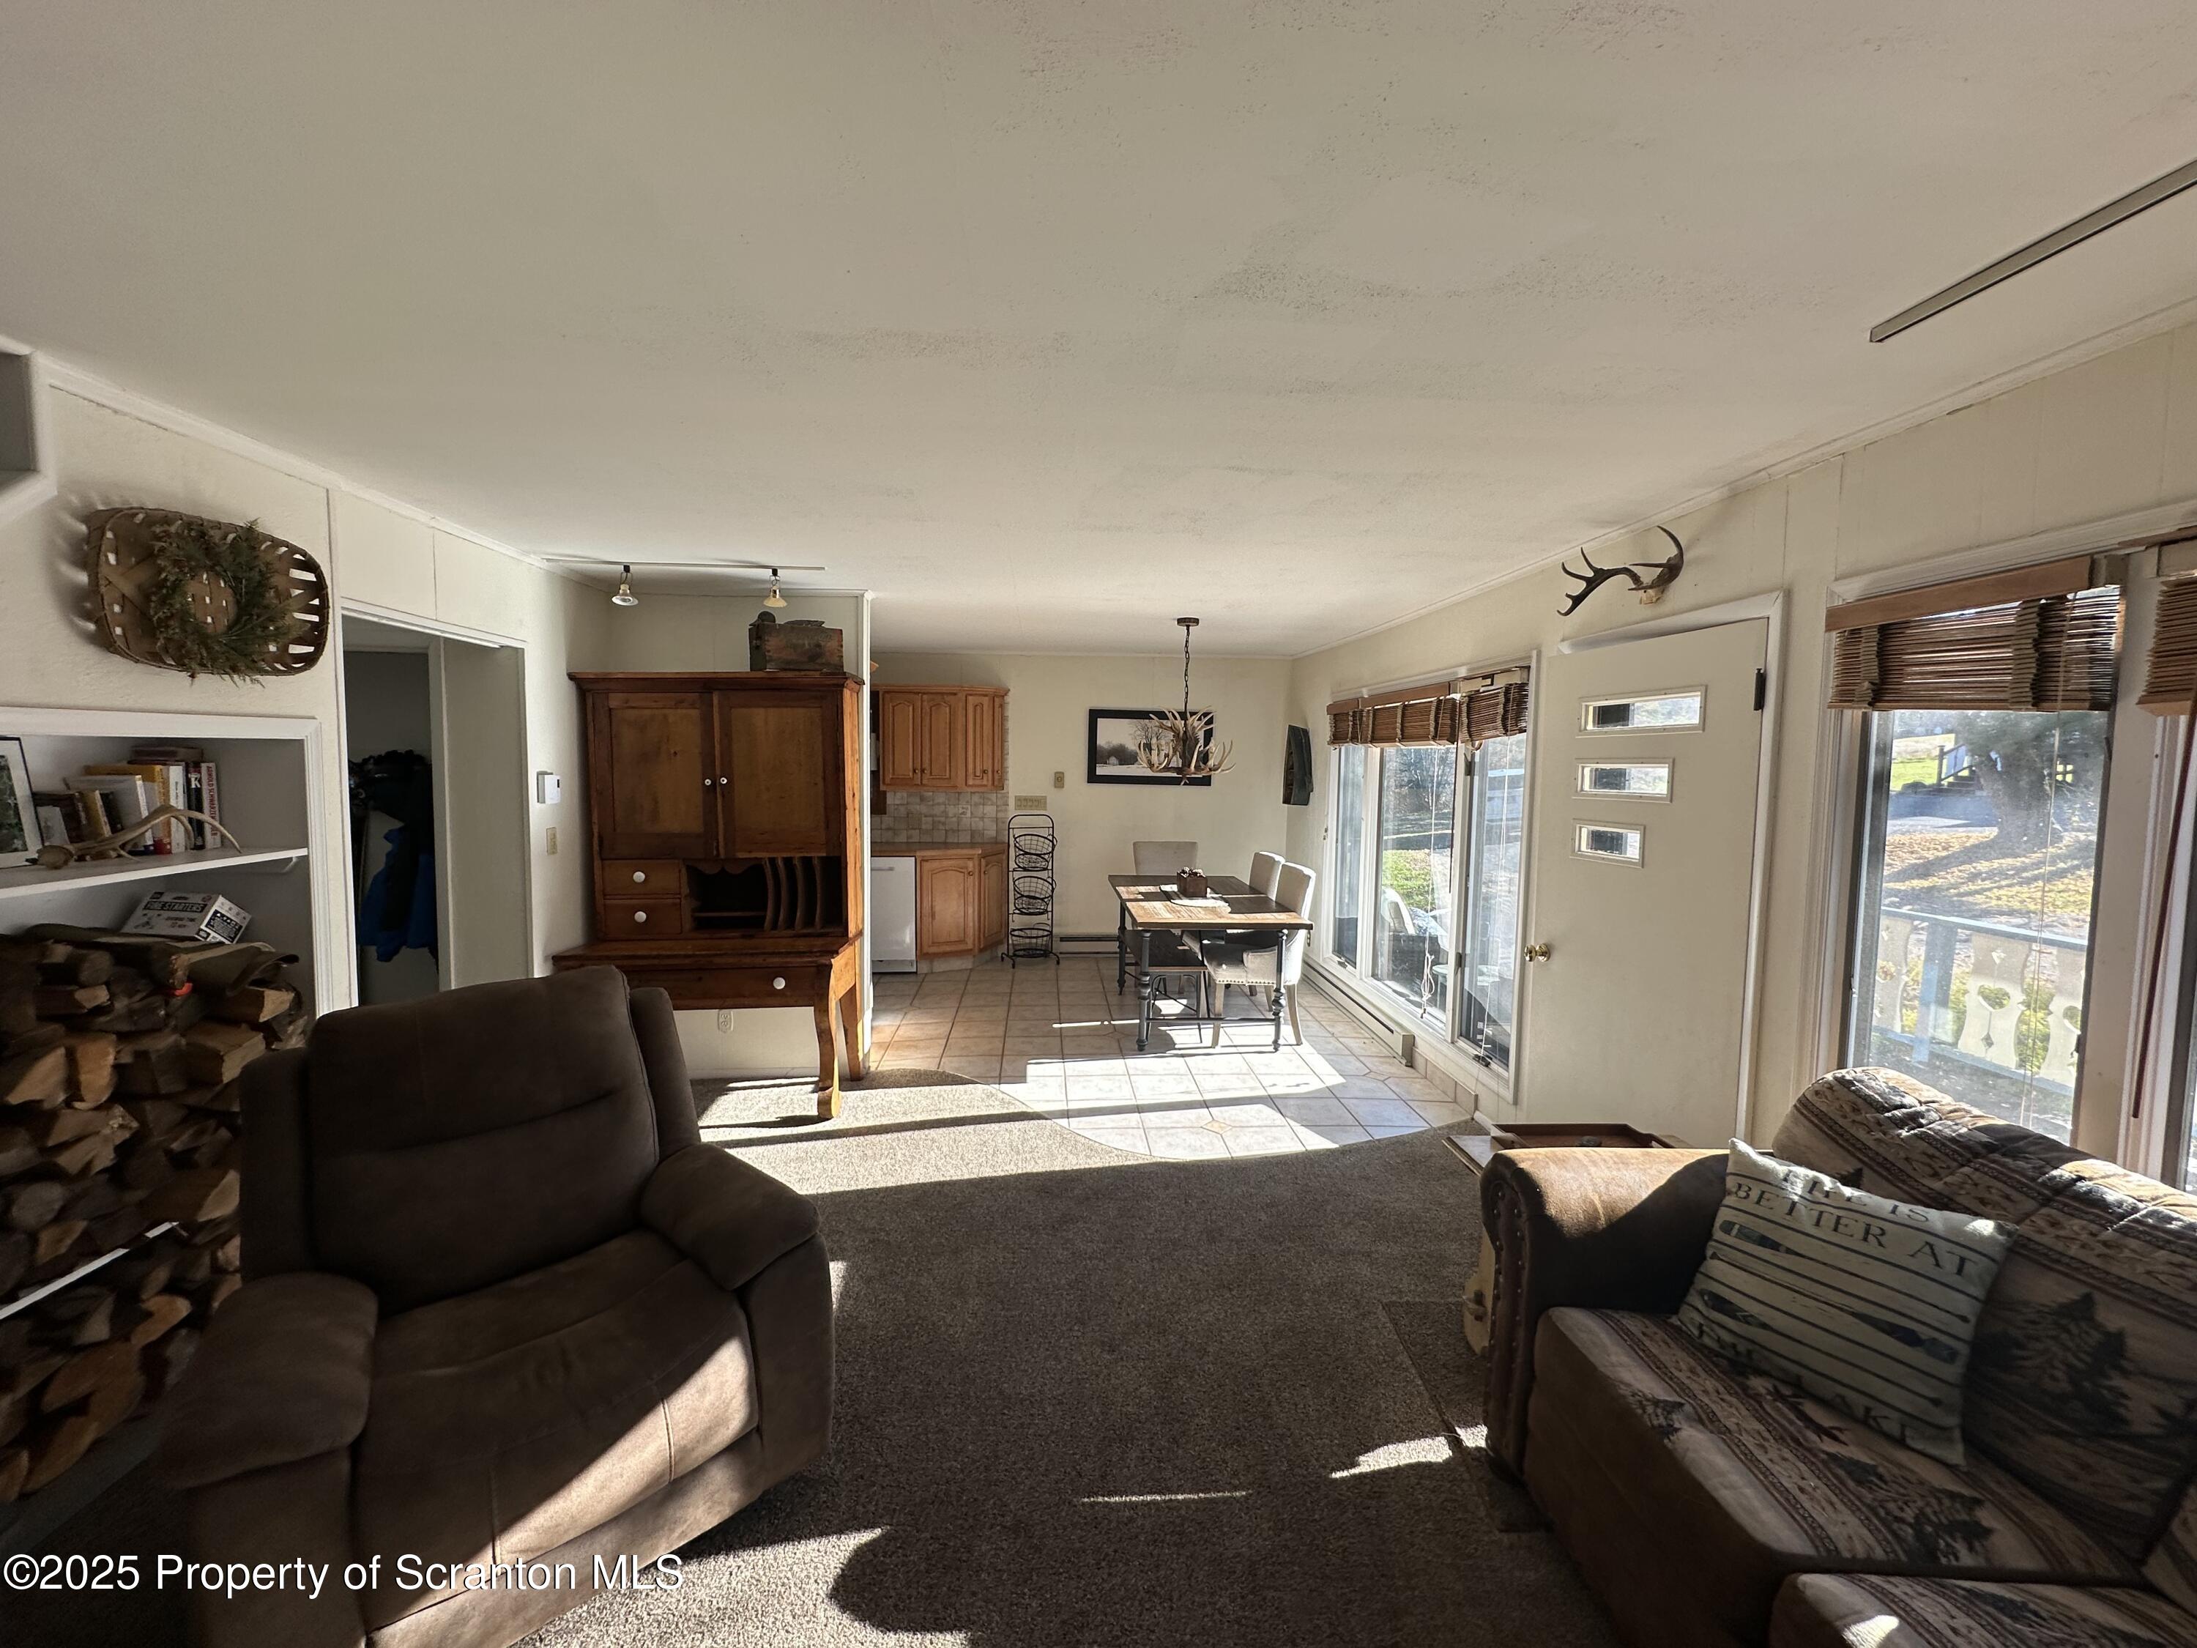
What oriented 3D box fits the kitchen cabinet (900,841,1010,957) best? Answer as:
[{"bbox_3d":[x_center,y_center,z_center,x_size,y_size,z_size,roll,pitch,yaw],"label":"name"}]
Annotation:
[{"bbox_3d":[-1.022,0.609,6.814,0.697,0.879,0.626,0,4,-15],"label":"kitchen cabinet"}]

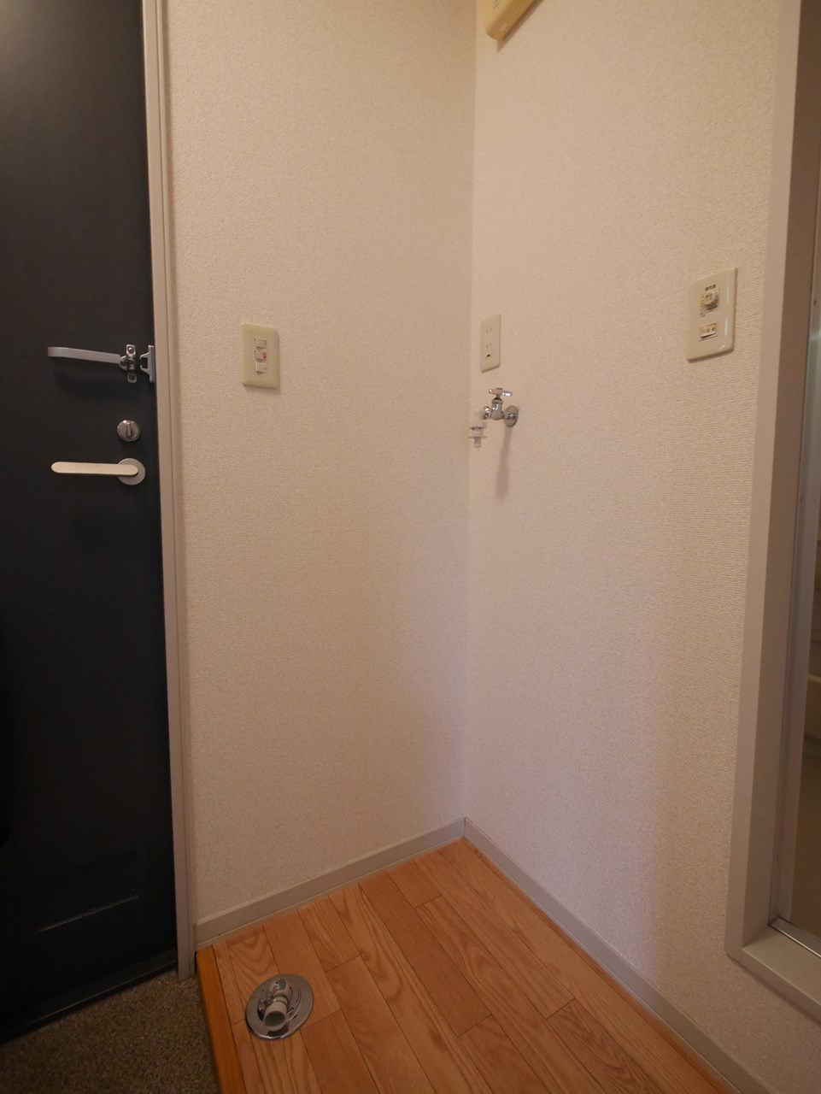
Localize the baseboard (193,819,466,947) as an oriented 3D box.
[{"bbox_3d":[-0.140,0.770,1.194,0.685,0.057,0.010,-3,6,-31],"label":"baseboard"}]

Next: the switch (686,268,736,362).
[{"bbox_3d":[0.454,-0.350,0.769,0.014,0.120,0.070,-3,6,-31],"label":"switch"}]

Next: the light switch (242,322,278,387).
[{"bbox_3d":[-0.294,-0.376,1.002,0.070,0.120,0.010,-3,6,-31],"label":"light switch"}]

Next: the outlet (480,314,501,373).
[{"bbox_3d":[0.188,-0.484,1.206,0.009,0.120,0.070,-3,6,-31],"label":"outlet"}]

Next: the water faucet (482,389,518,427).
[{"bbox_3d":[0.196,-0.312,1.131,0.087,0.084,0.052,-3,6,-31],"label":"water faucet"}]

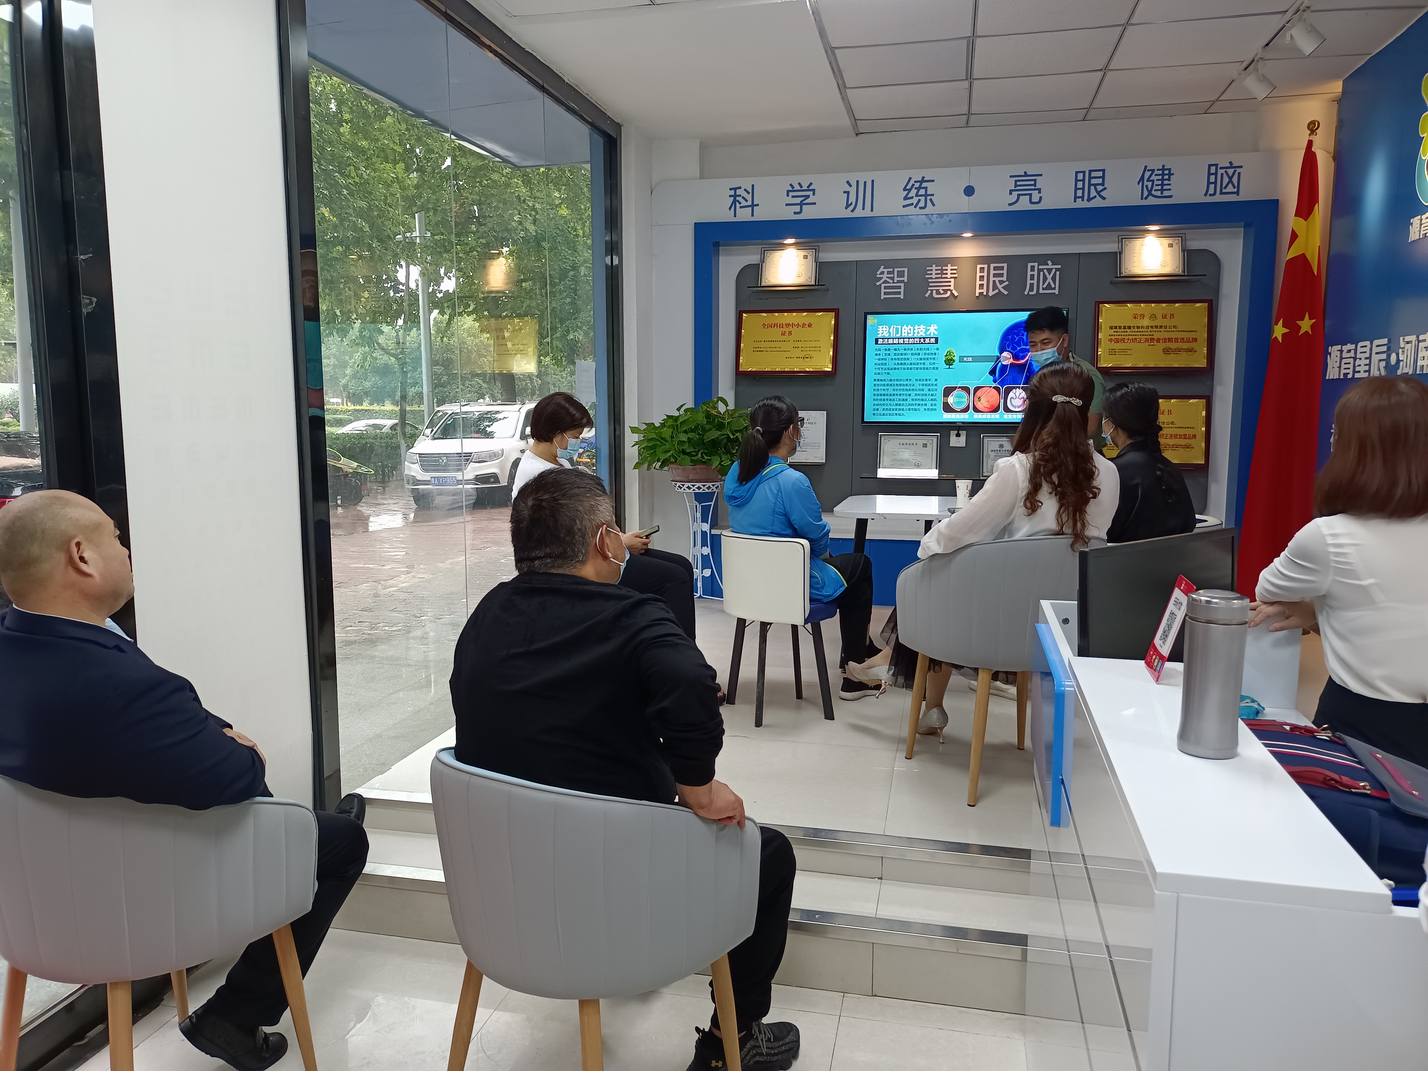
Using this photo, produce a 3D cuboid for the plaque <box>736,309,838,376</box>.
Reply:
[{"bbox_3d":[0.436,-1.135,6.075,0.595,0.385,0.030,2,8,13],"label":"plaque"}]

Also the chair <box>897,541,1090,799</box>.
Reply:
[{"bbox_3d":[0.930,0.377,3.295,0.580,0.810,0.570,-2,8,-14],"label":"chair"}]

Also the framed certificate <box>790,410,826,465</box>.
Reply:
[{"bbox_3d":[0.552,-0.578,6.089,0.225,0.317,0.025,2,8,13],"label":"framed certificate"}]

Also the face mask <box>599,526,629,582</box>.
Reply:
[{"bbox_3d":[-0.224,0.044,2.100,0.135,0.120,0.095,5,4,37],"label":"face mask"}]

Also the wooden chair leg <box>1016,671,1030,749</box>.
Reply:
[{"bbox_3d":[1.057,0.546,3.552,0.038,0.410,0.038,-9,17,-13],"label":"wooden chair leg"}]

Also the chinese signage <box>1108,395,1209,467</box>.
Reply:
[{"bbox_3d":[2.408,-0.570,5.688,0.598,0.388,0.030,2,8,13],"label":"chinese signage"}]

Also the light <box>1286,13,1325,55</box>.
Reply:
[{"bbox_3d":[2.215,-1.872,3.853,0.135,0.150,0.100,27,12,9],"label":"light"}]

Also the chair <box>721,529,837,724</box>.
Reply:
[{"bbox_3d":[0.256,0.323,3.904,0.415,0.715,0.435,5,9,32],"label":"chair"}]

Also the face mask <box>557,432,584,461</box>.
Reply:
[{"bbox_3d":[-0.538,-0.333,3.870,0.080,0.105,0.125,24,3,-11],"label":"face mask"}]

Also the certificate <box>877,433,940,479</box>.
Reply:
[{"bbox_3d":[1.125,-0.458,5.950,0.350,0.265,0.025,2,2,13],"label":"certificate"}]

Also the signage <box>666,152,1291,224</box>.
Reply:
[{"bbox_3d":[1.313,-1.877,5.627,3.420,0.245,0.060,2,8,13],"label":"signage"}]

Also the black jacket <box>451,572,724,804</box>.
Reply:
[{"bbox_3d":[-0.236,0.376,1.969,0.530,0.630,0.370,5,9,34],"label":"black jacket"}]

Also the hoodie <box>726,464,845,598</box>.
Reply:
[{"bbox_3d":[0.267,-0.021,3.888,0.450,0.550,0.420,7,10,42],"label":"hoodie"}]

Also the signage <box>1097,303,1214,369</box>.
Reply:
[{"bbox_3d":[2.393,-1.081,5.624,0.598,0.385,0.030,2,8,13],"label":"signage"}]

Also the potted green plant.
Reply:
[{"bbox_3d":[-0.132,-0.551,5.859,0.620,0.480,0.530,2,8,13],"label":"potted green plant"}]

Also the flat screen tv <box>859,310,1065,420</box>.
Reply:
[{"bbox_3d":[1.424,-0.954,5.837,1.110,0.635,0.070,2,8,13],"label":"flat screen tv"}]

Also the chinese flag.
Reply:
[{"bbox_3d":[2.813,-0.765,5.060,0.360,2.270,0.230,2,8,13],"label":"chinese flag"}]

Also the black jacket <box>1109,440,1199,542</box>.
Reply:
[{"bbox_3d":[1.689,-0.077,4.015,0.430,0.560,0.370,-5,9,-32],"label":"black jacket"}]

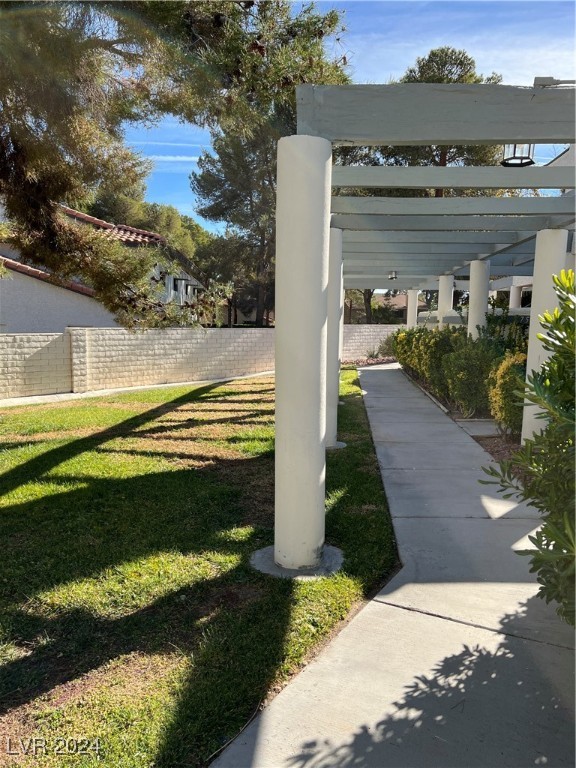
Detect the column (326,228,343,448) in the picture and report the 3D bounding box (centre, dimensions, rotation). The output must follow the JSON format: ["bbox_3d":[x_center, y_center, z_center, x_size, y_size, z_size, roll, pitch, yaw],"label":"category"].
[{"bbox_3d":[0.496,-0.568,7.519,0.359,2.778,0.359,2,6,6],"label":"column"}]

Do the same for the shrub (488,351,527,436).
[{"bbox_3d":[2.868,0.114,7.372,0.580,1.080,0.580,1,7,1],"label":"shrub"}]

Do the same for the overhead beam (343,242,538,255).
[{"bbox_3d":[2.293,-2.043,8.727,3.170,0.150,0.100,1,7,1],"label":"overhead beam"}]

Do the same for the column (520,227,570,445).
[{"bbox_3d":[3.233,-0.493,7.246,0.359,2.778,0.359,2,6,6],"label":"column"}]

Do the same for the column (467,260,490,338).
[{"bbox_3d":[3.589,-0.895,10.900,0.359,2.778,0.359,2,6,6],"label":"column"}]

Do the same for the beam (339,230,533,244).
[{"bbox_3d":[1.935,-2.124,8.422,2.550,0.170,0.110,1,6,4],"label":"beam"}]

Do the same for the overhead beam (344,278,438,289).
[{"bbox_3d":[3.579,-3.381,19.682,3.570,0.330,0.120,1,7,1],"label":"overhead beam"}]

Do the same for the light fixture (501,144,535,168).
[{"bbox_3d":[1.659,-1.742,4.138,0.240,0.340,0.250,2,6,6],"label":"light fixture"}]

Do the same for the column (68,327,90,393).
[{"bbox_3d":[-5.073,-0.595,14.000,0.420,1.620,0.420,6,8,40],"label":"column"}]

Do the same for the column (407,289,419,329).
[{"bbox_3d":[4.289,-2.004,19.934,0.310,2.450,0.310,1,7,1],"label":"column"}]

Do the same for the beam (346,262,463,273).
[{"bbox_3d":[2.366,-2.585,12.622,2.550,0.170,0.110,1,6,4],"label":"beam"}]

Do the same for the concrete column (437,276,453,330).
[{"bbox_3d":[3.616,-1.246,13.286,0.310,2.450,0.310,1,7,1],"label":"concrete column"}]

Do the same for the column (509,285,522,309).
[{"bbox_3d":[6.810,-1.690,17.440,0.310,2.450,0.310,1,7,1],"label":"column"}]

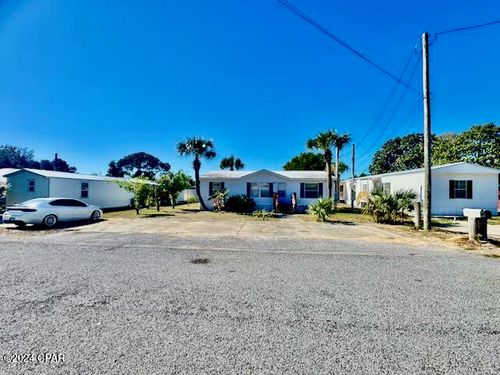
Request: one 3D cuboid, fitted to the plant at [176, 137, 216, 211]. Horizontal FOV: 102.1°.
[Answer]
[{"bbox_3d":[-4.868,-1.274,18.425,3.500,6.730,3.300,0,-1,-1],"label":"plant"}]

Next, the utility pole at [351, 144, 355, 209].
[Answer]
[{"bbox_3d":[10.037,-0.930,19.800,0.250,6.500,0.250,1,-1,5],"label":"utility pole"}]

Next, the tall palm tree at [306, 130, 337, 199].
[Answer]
[{"bbox_3d":[5.560,-1.104,15.400,2.500,6.400,2.500,1,-1,5],"label":"tall palm tree"}]

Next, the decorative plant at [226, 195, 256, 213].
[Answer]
[{"bbox_3d":[-0.803,1.395,17.100,2.600,1.550,1.900,1,-1,5],"label":"decorative plant"}]

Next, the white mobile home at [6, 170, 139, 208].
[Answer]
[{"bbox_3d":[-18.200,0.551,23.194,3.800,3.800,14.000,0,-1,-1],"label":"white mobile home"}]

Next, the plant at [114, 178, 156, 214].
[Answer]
[{"bbox_3d":[-8.625,0.612,15.100,2.900,2.800,2.500,1,-1,5],"label":"plant"}]

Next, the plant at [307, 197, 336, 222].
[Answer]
[{"bbox_3d":[4.491,1.445,12.700,1.850,1.500,1.700,1,-1,5],"label":"plant"}]

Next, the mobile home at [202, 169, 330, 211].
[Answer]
[{"bbox_3d":[1.678,0.291,22.598,12.900,4.200,7.500,0,-1,-1],"label":"mobile home"}]

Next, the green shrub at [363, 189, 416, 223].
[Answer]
[{"bbox_3d":[8.831,1.139,12.800,3.300,2.150,2.400,1,-1,5],"label":"green shrub"}]

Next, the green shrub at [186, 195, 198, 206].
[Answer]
[{"bbox_3d":[-7.109,1.576,24.976,1.400,1.300,1.300,0,-1,-1],"label":"green shrub"}]

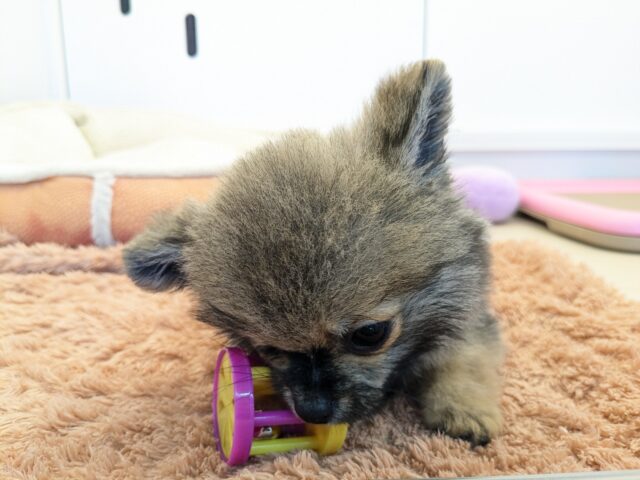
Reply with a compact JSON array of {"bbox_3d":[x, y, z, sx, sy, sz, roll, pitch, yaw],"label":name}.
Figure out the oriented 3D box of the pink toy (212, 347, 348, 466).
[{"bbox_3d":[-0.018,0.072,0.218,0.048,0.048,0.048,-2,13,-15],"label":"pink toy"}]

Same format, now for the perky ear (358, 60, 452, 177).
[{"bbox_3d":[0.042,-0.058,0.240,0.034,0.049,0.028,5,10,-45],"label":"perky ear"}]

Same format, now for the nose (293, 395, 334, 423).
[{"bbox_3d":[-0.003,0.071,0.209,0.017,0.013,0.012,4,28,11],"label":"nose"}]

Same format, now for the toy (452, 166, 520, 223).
[{"bbox_3d":[0.278,-0.077,0.850,0.108,0.088,0.095,1,12,0],"label":"toy"}]

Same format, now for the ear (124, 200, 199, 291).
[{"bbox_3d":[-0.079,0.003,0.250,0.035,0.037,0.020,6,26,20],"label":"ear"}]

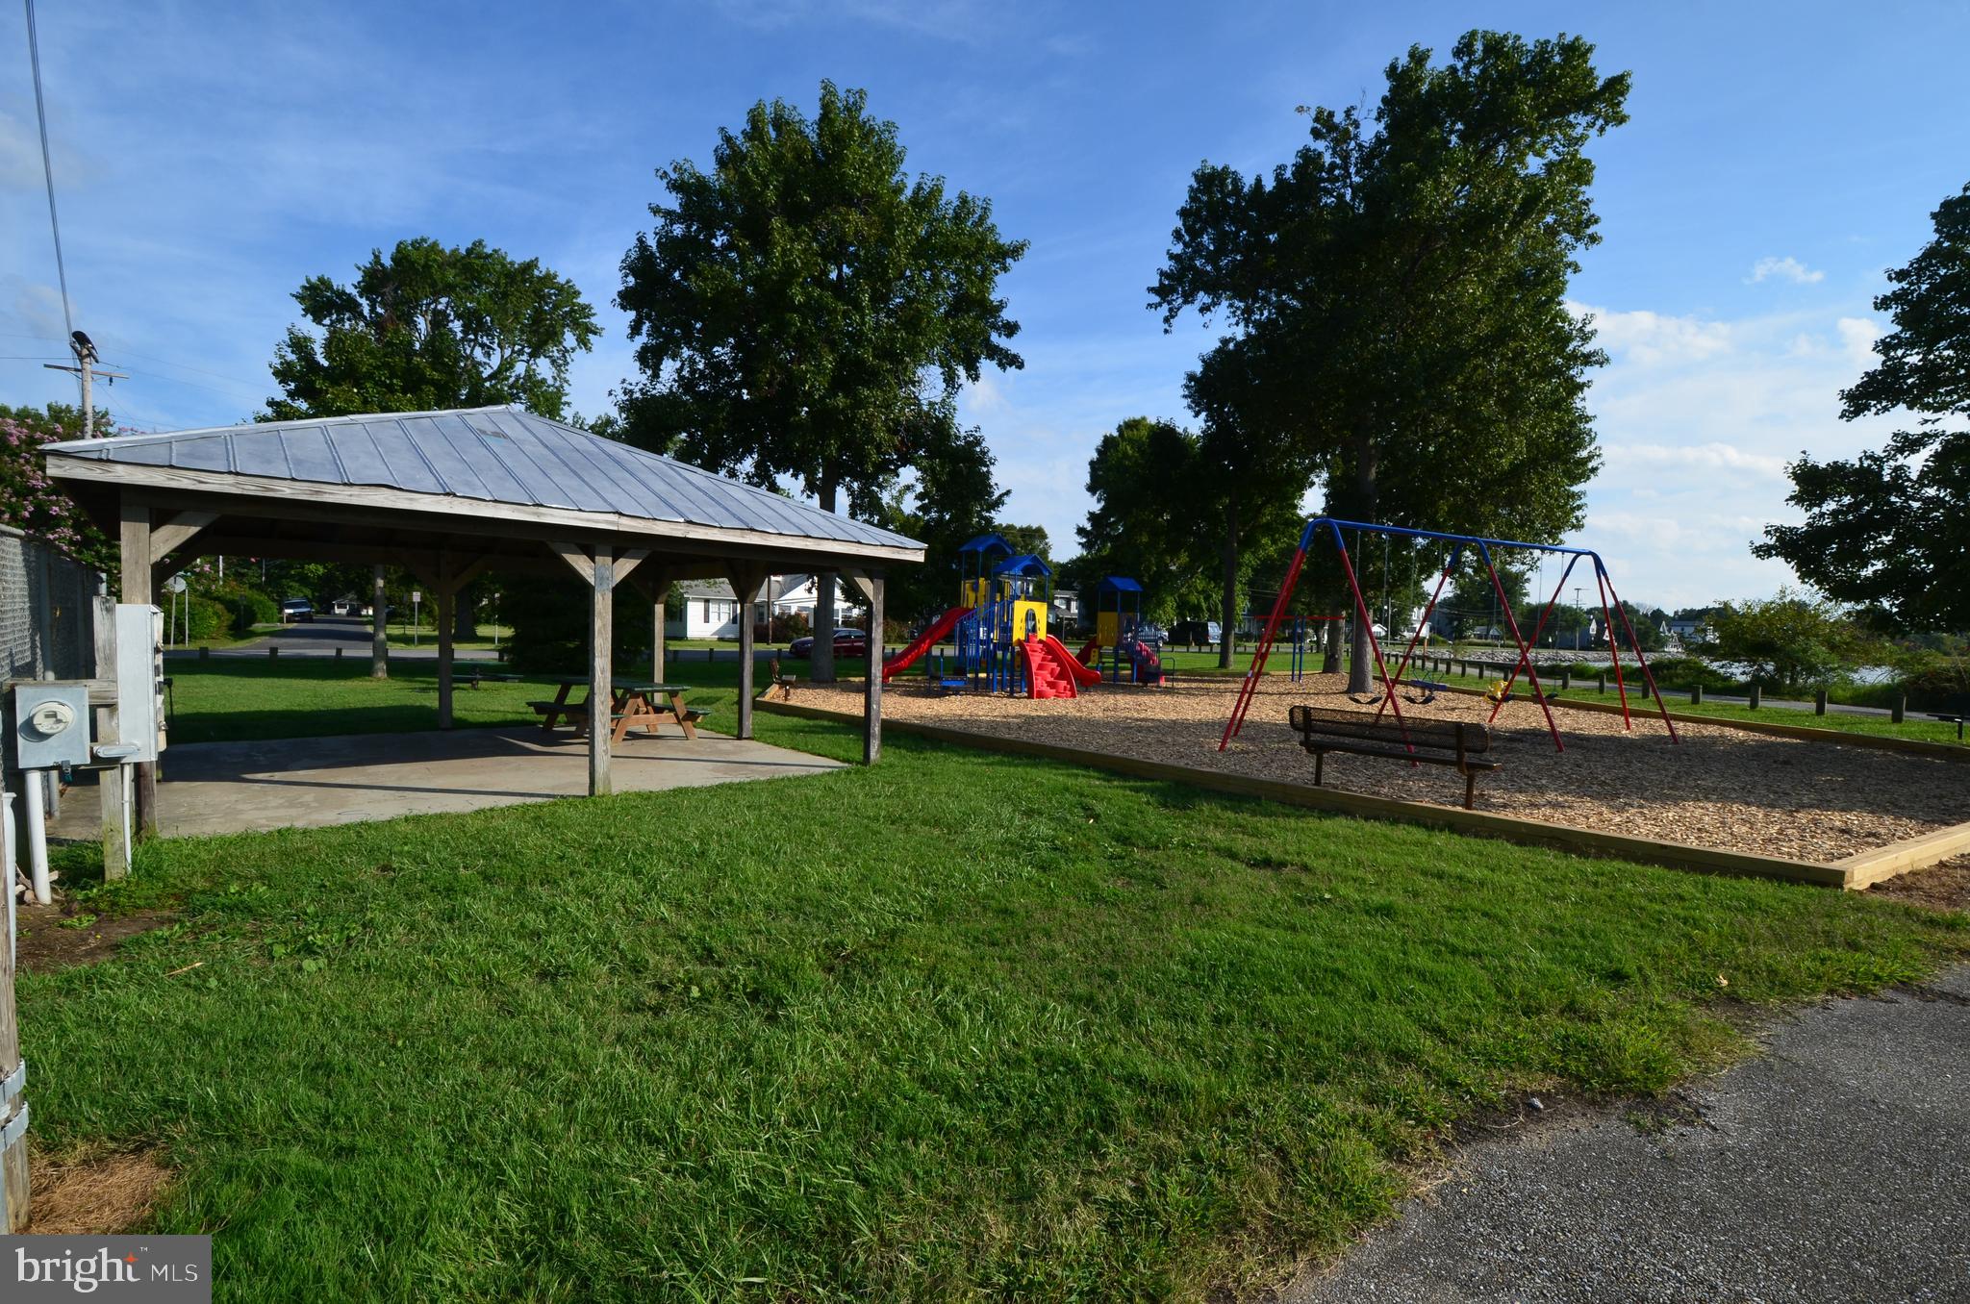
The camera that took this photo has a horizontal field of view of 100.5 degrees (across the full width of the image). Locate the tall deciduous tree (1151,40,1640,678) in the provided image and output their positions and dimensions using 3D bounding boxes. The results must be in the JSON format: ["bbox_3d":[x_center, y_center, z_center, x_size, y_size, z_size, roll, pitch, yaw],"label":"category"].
[{"bbox_3d":[11.631,-8.317,23.314,12.000,18.800,12.000,2,2,23],"label":"tall deciduous tree"}]

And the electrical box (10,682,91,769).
[{"bbox_3d":[-5.063,0.405,4.458,0.280,0.440,0.210,0,2,-36],"label":"electrical box"}]

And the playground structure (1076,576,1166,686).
[{"bbox_3d":[4.041,-0.727,25.586,1.500,3.250,3.700,0,3,-45],"label":"playground structure"}]

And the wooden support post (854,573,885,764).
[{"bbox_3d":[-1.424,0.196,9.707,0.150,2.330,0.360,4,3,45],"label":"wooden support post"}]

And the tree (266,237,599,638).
[{"bbox_3d":[-30.569,-12.017,45.636,15.500,22.500,15.500,0,2,-30],"label":"tree"}]

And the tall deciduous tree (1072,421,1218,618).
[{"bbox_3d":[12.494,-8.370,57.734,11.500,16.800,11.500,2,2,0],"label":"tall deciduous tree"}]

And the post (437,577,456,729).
[{"bbox_3d":[-7.804,-0.024,11.850,0.150,2.280,0.150,4,3,45],"label":"post"}]

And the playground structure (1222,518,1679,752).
[{"bbox_3d":[7.624,-0.240,12.953,10.140,3.180,3.070,0,2,-28],"label":"playground structure"}]

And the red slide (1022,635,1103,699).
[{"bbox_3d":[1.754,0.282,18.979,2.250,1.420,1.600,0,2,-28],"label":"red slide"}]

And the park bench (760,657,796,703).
[{"bbox_3d":[-4.182,0.501,16.880,0.560,0.830,1.830,1,2,-11],"label":"park bench"}]

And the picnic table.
[{"bbox_3d":[-5.264,0.812,11.790,2.500,0.750,1.480,3,3,41],"label":"picnic table"}]

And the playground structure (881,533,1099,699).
[{"bbox_3d":[0.576,-0.972,19.578,5.000,3.850,3.800,0,2,-30],"label":"playground structure"}]

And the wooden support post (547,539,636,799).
[{"bbox_3d":[-3.589,0.204,7.531,0.150,2.350,0.820,4,3,45],"label":"wooden support post"}]

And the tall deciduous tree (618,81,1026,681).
[{"bbox_3d":[-4.236,-7.142,21.167,10.400,15.800,10.400,1,2,-12],"label":"tall deciduous tree"}]

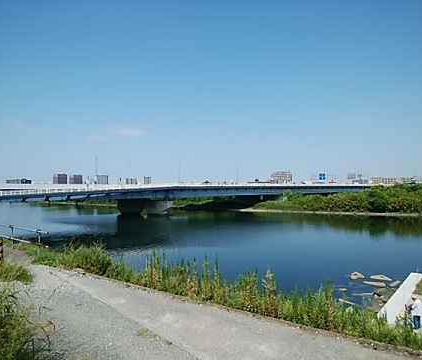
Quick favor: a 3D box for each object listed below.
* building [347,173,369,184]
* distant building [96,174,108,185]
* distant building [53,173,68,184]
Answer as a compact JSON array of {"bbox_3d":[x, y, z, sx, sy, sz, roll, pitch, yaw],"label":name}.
[{"bbox_3d":[194.360,1.860,400.000,28.000,22.100,17.000,0,-1,18],"label":"building"},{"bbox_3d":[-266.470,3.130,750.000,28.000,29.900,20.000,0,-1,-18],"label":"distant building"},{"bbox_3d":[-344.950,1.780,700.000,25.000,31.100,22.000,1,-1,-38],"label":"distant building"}]

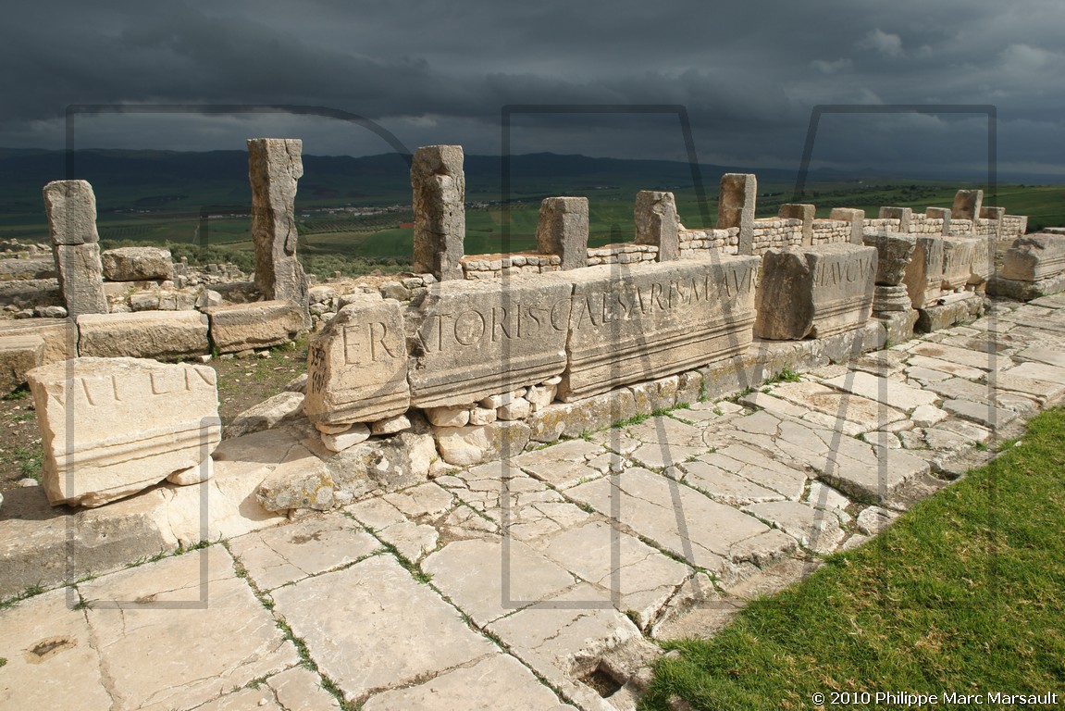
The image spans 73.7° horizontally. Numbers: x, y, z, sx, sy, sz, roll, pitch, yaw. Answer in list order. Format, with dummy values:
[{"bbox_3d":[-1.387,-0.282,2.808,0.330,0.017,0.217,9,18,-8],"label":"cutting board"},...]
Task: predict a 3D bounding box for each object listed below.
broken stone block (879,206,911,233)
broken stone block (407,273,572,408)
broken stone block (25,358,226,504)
[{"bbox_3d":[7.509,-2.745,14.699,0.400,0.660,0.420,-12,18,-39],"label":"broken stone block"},{"bbox_3d":[-0.346,-0.123,4.442,1.130,0.620,0.500,-11,17,-37],"label":"broken stone block"},{"bbox_3d":[-1.906,0.325,3.351,0.690,0.510,0.420,-9,17,-33],"label":"broken stone block"}]

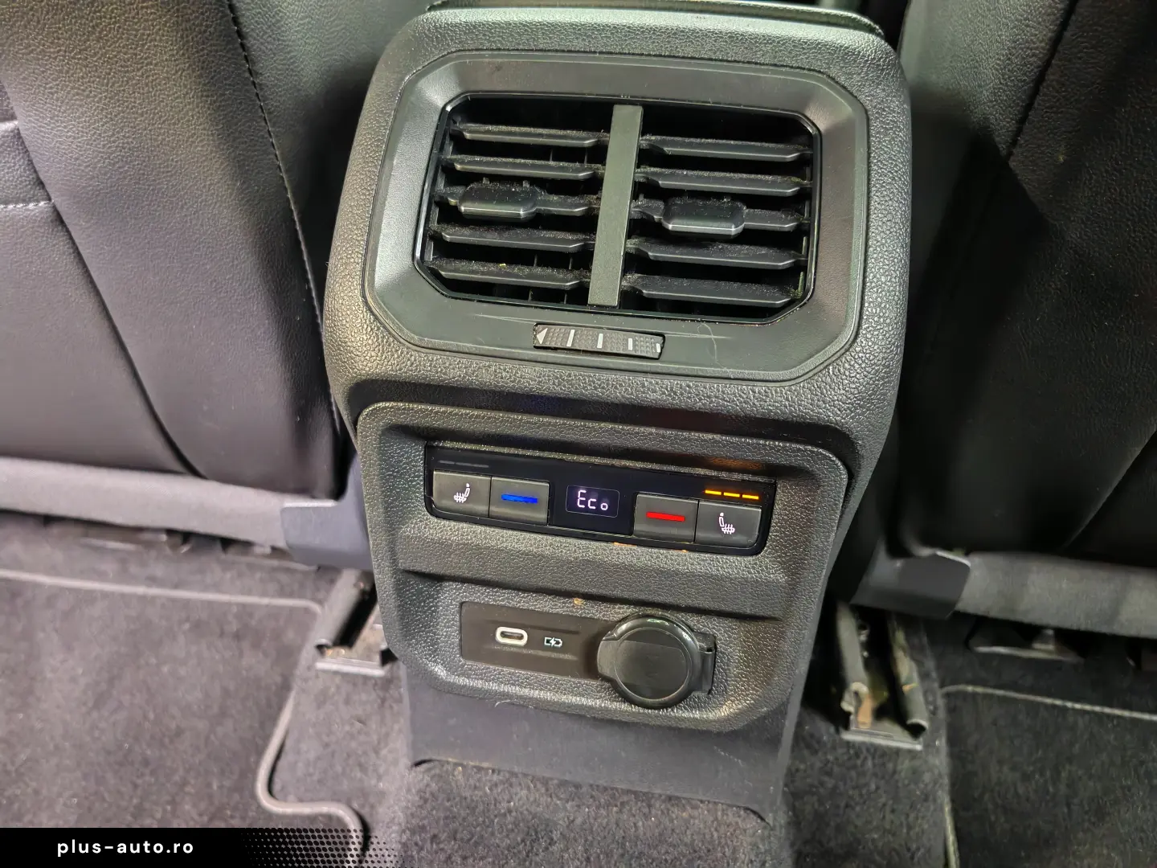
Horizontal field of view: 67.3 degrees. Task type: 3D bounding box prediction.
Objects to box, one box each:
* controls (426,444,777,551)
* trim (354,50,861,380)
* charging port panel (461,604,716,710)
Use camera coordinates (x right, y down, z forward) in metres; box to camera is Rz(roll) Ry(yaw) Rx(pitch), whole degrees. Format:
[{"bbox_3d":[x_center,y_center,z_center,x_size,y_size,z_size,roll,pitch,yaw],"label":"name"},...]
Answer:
[{"bbox_3d":[0.006,0.023,0.323,0.129,0.028,0.018,6,11,7],"label":"controls"},{"bbox_3d":[0.015,-0.078,0.319,0.174,0.114,0.030,6,-7,7],"label":"trim"},{"bbox_3d":[0.002,0.084,0.333,0.098,0.038,0.020,6,10,7],"label":"charging port panel"}]

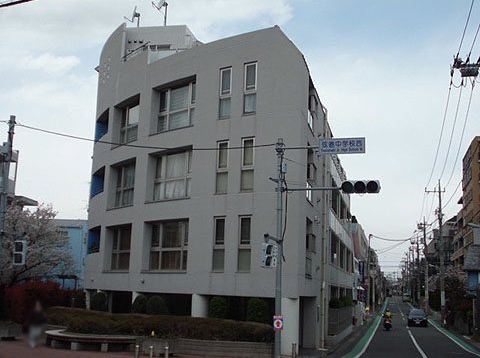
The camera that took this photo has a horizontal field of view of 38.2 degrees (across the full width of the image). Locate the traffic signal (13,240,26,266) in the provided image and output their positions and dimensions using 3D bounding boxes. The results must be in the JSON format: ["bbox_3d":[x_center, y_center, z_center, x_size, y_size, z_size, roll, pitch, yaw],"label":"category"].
[{"bbox_3d":[-7.041,2.360,22.169,0.400,0.800,0.250,2,-9,0],"label":"traffic signal"}]

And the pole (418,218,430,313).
[{"bbox_3d":[22.148,10.356,83.000,1.200,11.500,0.800,0,-9,12],"label":"pole"}]

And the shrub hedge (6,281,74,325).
[{"bbox_3d":[-9.399,5.836,32.500,3.200,2.100,2.000,2,-9,0],"label":"shrub hedge"}]

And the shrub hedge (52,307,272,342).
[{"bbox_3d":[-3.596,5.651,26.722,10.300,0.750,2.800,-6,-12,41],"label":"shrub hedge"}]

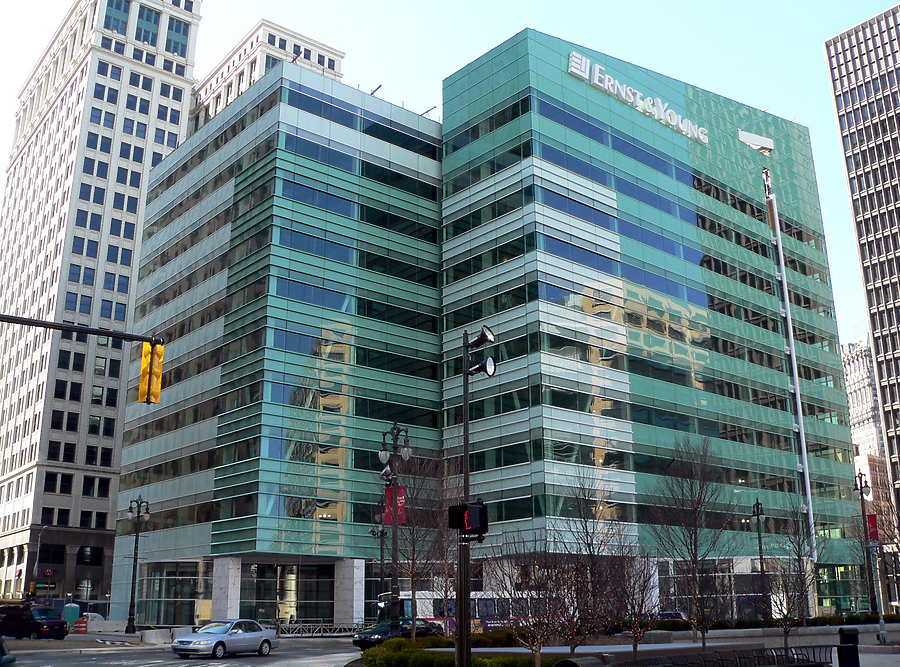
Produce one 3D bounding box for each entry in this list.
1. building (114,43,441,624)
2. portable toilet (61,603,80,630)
[{"bbox_3d":[-15.126,3.394,82.982,16.549,43.485,25.379,14,-22,-38],"label":"building"},{"bbox_3d":[-32.969,24.644,81.422,1.150,2.300,1.200,10,-20,-30],"label":"portable toilet"}]

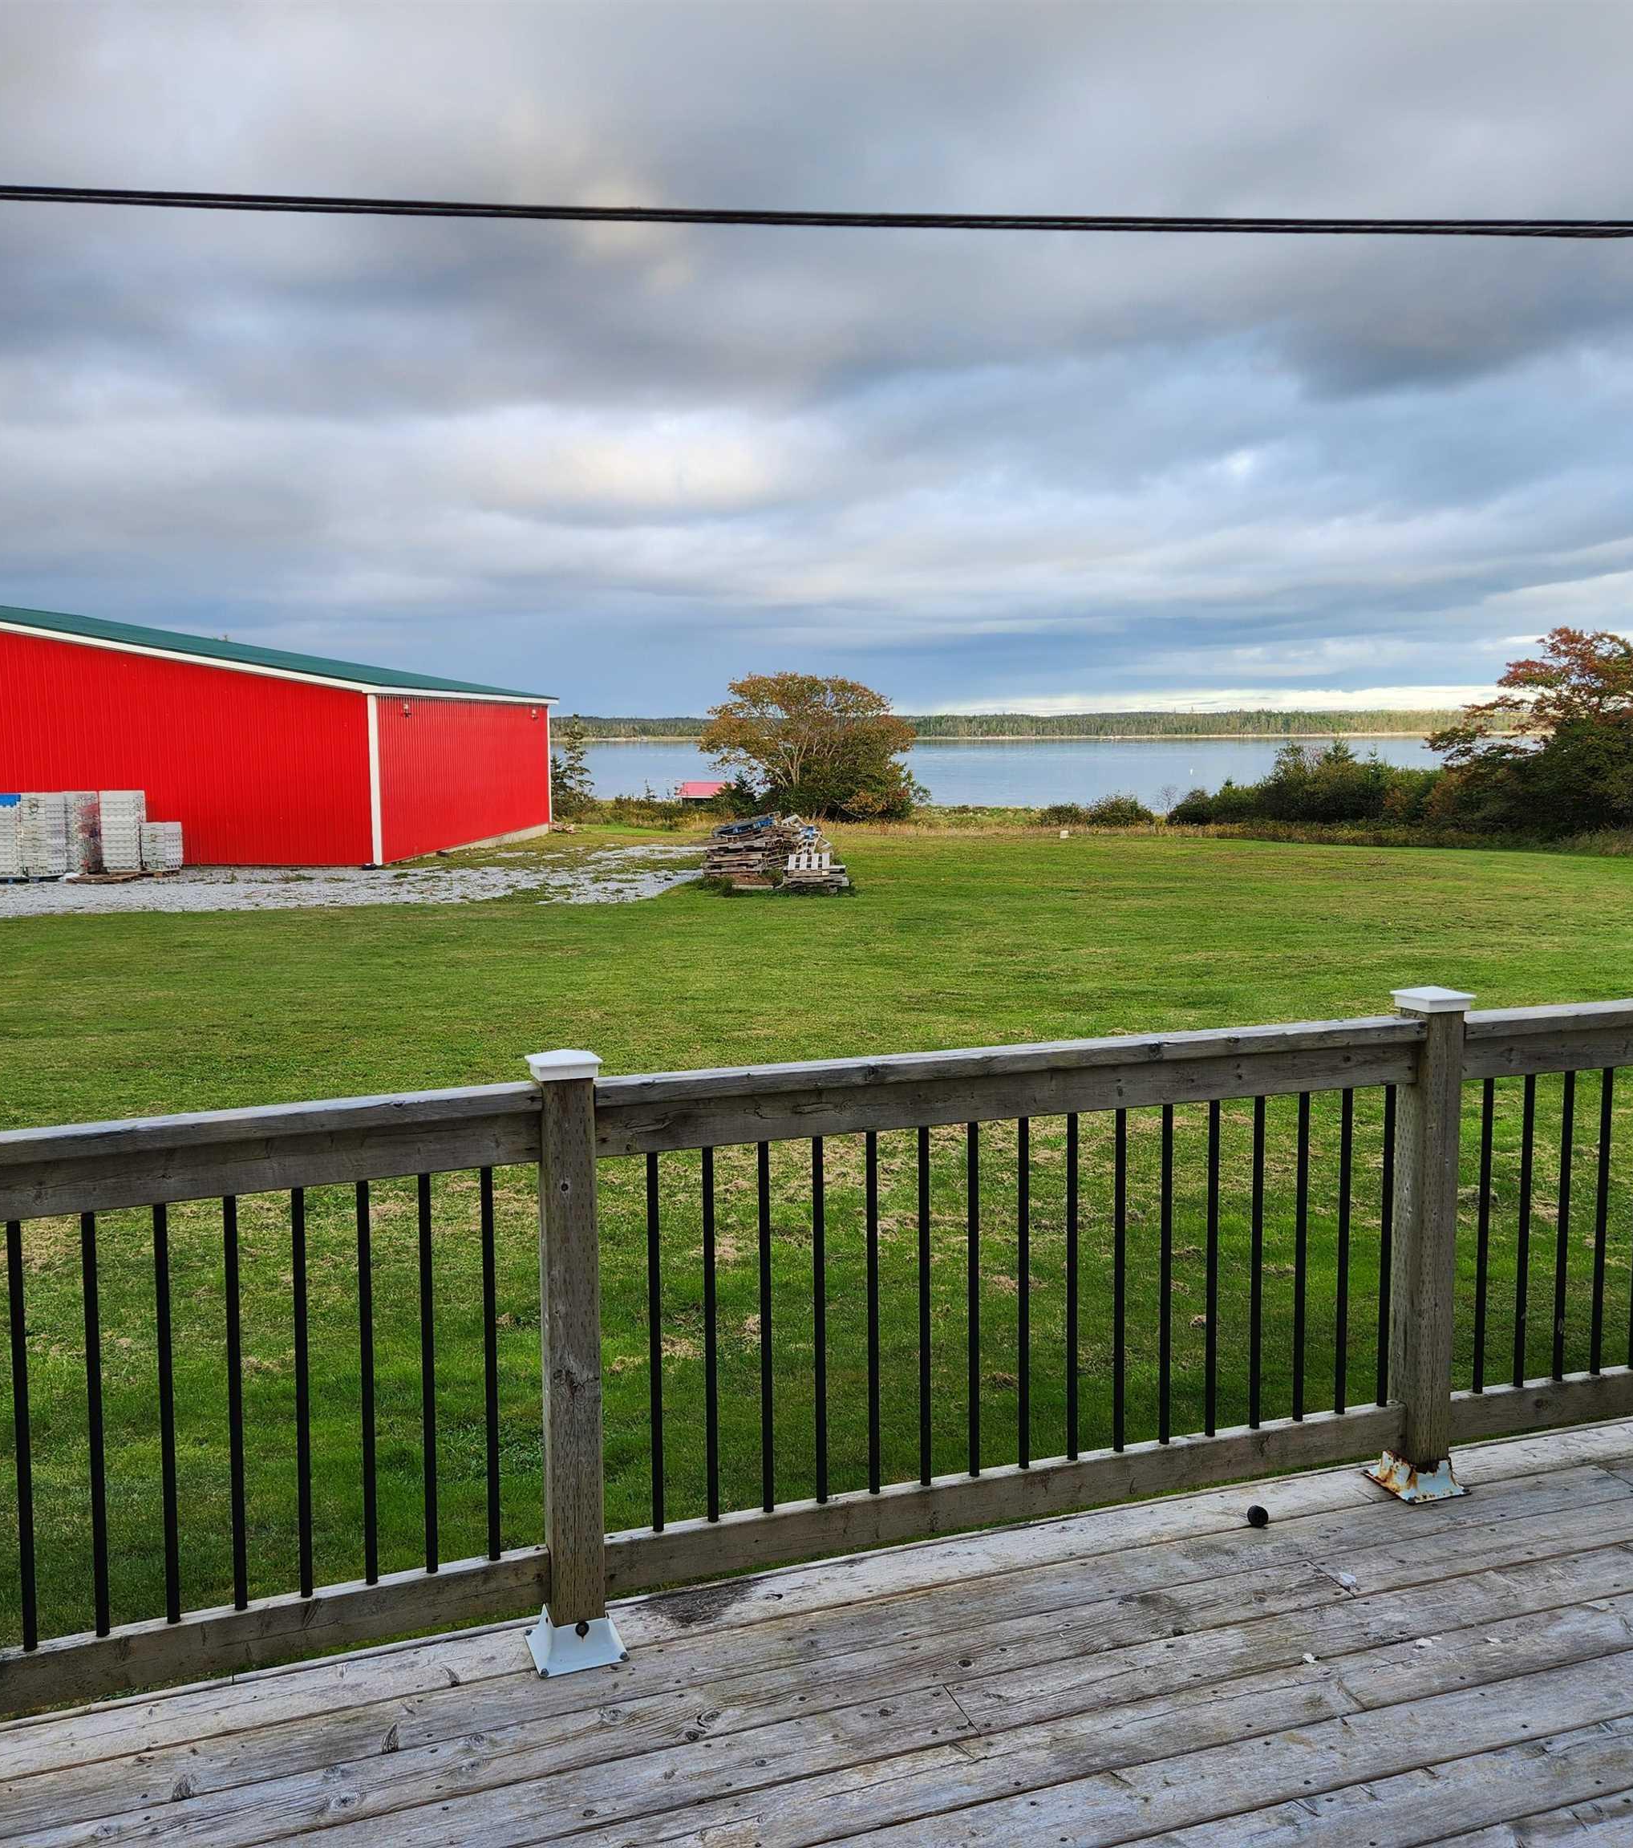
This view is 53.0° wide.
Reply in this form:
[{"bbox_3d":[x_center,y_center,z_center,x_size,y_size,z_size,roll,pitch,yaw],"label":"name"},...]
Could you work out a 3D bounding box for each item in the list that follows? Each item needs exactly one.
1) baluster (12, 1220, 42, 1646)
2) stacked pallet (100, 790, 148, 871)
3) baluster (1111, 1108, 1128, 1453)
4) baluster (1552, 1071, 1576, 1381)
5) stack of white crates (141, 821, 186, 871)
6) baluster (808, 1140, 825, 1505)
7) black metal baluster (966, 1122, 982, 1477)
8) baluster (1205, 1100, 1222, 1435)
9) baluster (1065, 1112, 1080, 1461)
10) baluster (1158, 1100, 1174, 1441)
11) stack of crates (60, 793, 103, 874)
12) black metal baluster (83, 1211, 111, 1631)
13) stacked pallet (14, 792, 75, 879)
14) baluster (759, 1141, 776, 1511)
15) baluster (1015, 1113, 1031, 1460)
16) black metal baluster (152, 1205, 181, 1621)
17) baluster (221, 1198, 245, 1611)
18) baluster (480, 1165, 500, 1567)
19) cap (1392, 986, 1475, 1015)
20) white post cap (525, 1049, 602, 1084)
[{"bbox_3d":[-1.185,0.765,2.442,0.019,0.655,0.019,-3,7,-19],"label":"baluster"},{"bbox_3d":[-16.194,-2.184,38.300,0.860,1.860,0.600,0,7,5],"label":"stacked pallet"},{"bbox_3d":[0.611,0.722,3.298,0.019,0.705,0.019,-3,7,-19],"label":"baluster"},{"bbox_3d":[1.673,0.682,3.668,0.019,0.705,0.019,-3,7,-19],"label":"baluster"},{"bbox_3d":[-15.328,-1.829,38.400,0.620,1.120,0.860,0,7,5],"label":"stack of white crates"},{"bbox_3d":[0.008,0.744,3.060,0.019,0.700,0.019,-2,6,-19],"label":"baluster"},{"bbox_3d":[0.286,0.686,2.975,0.019,0.655,0.019,-3,7,-19],"label":"black metal baluster"},{"bbox_3d":[0.758,0.663,3.139,0.019,0.655,0.019,-3,7,-19],"label":"baluster"},{"bbox_3d":[0.509,0.725,3.261,0.019,0.705,0.019,0,7,0],"label":"baluster"},{"bbox_3d":[0.712,0.718,3.335,0.019,0.705,0.019,-3,7,-19],"label":"baluster"},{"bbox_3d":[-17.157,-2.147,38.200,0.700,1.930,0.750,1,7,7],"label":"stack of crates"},{"bbox_3d":[-1.090,0.759,2.475,0.019,0.655,0.019,-3,7,-19],"label":"black metal baluster"},{"bbox_3d":[-18.250,-2.080,38.700,1.030,2.020,1.030,-1,6,-3],"label":"stacked pallet"},{"bbox_3d":[-0.088,0.703,2.845,0.019,0.655,0.019,-3,7,-19],"label":"baluster"},{"bbox_3d":[0.405,0.725,3.197,0.019,0.700,0.019,-2,6,-19],"label":"baluster"},{"bbox_3d":[-1.067,0.808,2.690,0.019,0.705,0.019,-3,7,-19],"label":"black metal baluster"},{"bbox_3d":[-0.967,0.801,2.725,0.019,0.705,0.019,-3,7,-19],"label":"baluster"},{"bbox_3d":[-0.531,0.721,2.672,0.019,0.655,0.019,-3,7,-19],"label":"baluster"},{"bbox_3d":[1.306,0.156,3.466,0.118,0.045,0.118,-3,7,-19],"label":"cap"},{"bbox_3d":[-0.409,0.226,2.655,0.110,0.042,0.110,-3,7,-19],"label":"white post cap"}]

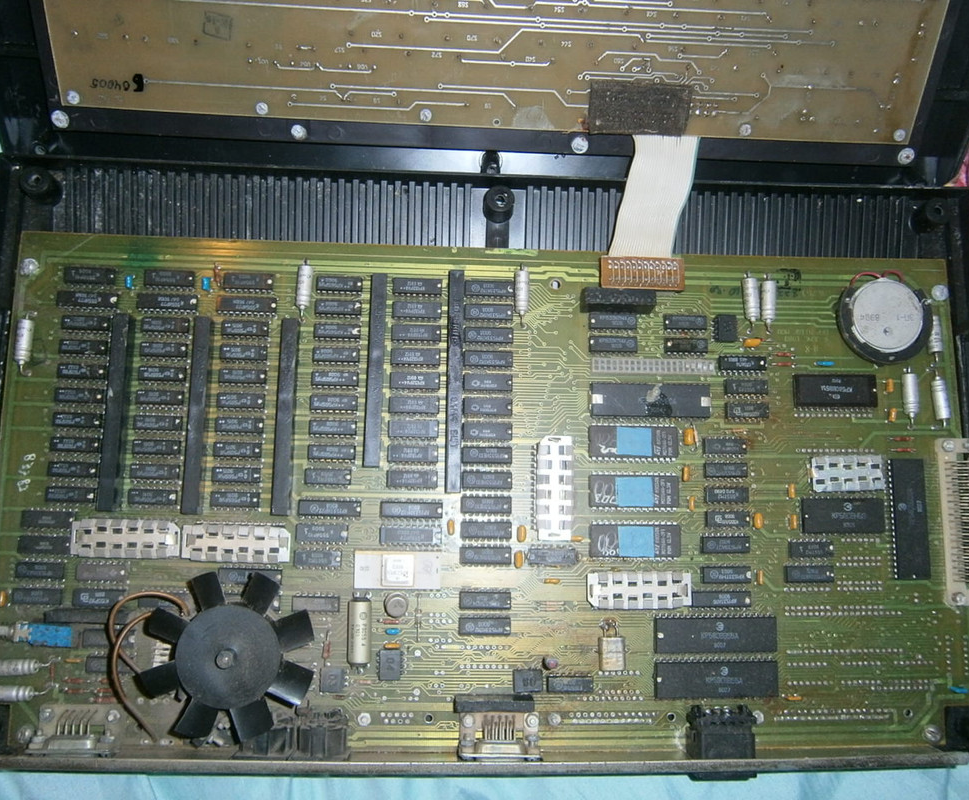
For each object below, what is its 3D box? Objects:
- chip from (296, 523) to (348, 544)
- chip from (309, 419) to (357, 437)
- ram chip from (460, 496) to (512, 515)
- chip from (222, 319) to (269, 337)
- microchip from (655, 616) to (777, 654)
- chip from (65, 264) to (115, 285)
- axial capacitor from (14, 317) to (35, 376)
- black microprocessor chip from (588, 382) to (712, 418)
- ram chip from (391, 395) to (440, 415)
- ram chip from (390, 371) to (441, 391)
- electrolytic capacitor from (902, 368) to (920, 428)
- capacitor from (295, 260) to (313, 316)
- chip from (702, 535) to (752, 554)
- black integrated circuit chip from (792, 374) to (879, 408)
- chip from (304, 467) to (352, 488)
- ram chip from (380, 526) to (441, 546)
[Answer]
[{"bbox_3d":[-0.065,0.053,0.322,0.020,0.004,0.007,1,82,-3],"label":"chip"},{"bbox_3d":[-0.062,0.011,0.328,0.019,0.004,0.008,1,82,-3],"label":"chip"},{"bbox_3d":[0.000,0.043,0.325,0.021,0.004,0.007,1,83,-3],"label":"ram chip"},{"bbox_3d":[-0.098,-0.029,0.330,0.019,0.004,0.007,1,81,-3],"label":"chip"},{"bbox_3d":[0.094,0.095,0.324,0.051,0.005,0.014,1,82,-3],"label":"microchip"},{"bbox_3d":[-0.162,-0.052,0.329,0.020,0.004,0.007,1,83,-3],"label":"chip"},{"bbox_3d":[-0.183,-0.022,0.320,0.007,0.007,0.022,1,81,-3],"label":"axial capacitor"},{"bbox_3d":[0.069,0.001,0.336,0.050,0.005,0.015,1,82,-3],"label":"black microprocessor chip"},{"bbox_3d":[-0.029,0.003,0.328,0.021,0.004,0.007,1,81,-3],"label":"ram chip"},{"bbox_3d":[-0.028,-0.007,0.329,0.020,0.004,0.007,1,81,-3],"label":"ram chip"},{"bbox_3d":[0.180,-0.001,0.338,0.006,0.006,0.025,1,83,-3],"label":"electrolytic capacitor"},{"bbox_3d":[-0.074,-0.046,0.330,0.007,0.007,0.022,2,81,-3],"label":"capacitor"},{"bbox_3d":[0.099,0.060,0.330,0.020,0.004,0.008,1,82,-3],"label":"chip"},{"bbox_3d":[0.149,-0.004,0.341,0.036,0.005,0.014,1,82,-3],"label":"black integrated circuit chip"},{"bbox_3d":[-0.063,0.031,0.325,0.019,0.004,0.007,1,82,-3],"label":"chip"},{"bbox_3d":[-0.030,0.055,0.322,0.025,0.004,0.008,1,83,-3],"label":"ram chip"}]

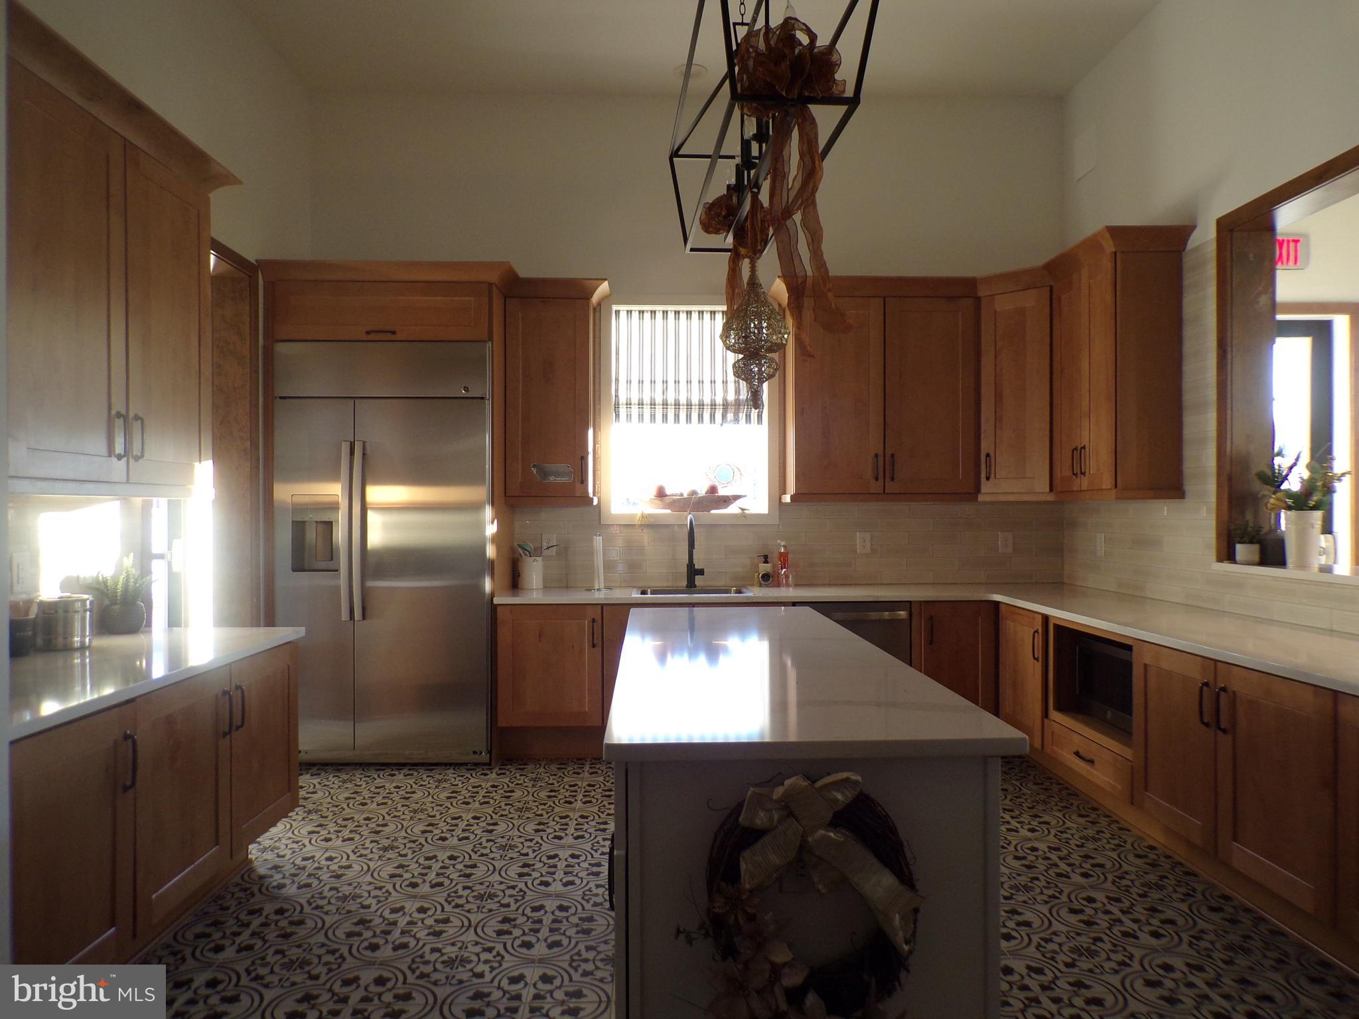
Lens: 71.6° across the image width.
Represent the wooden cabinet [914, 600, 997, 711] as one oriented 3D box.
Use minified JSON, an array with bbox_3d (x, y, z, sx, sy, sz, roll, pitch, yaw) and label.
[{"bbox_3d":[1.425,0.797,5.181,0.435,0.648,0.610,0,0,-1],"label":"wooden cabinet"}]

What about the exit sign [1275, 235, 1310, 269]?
[{"bbox_3d":[3.528,-1.506,5.525,0.292,0.198,0.055,0,0,-2],"label":"exit sign"}]

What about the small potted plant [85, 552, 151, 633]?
[{"bbox_3d":[-1.943,0.295,3.271,0.197,0.267,0.186,0,0,-2],"label":"small potted plant"}]

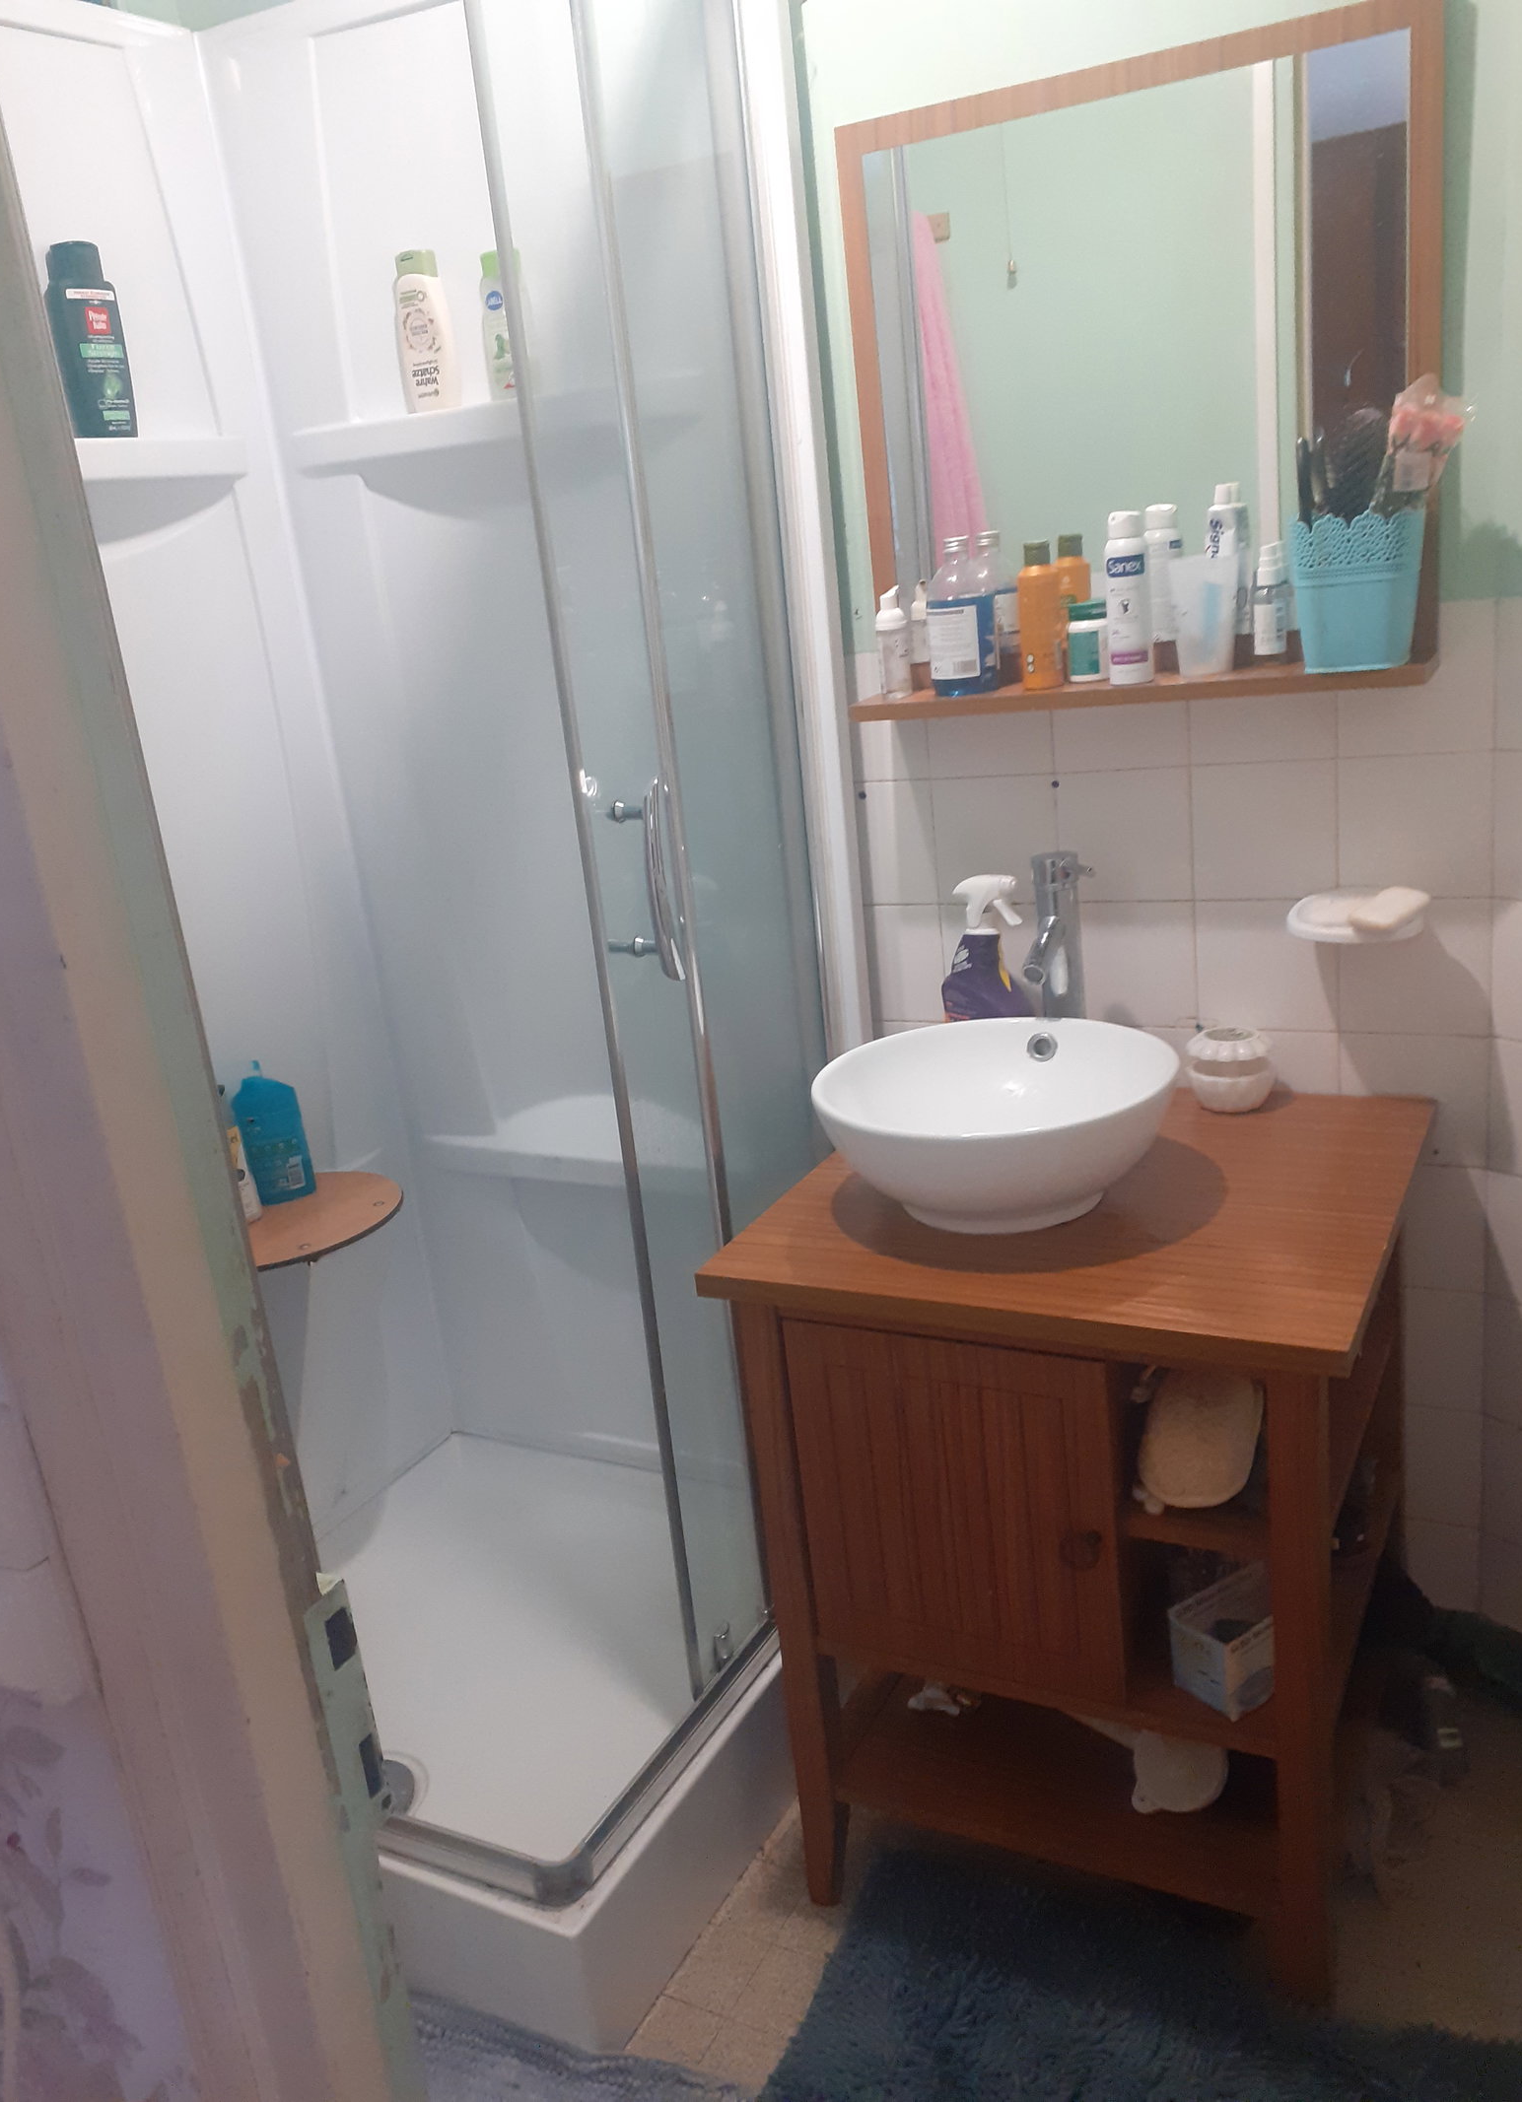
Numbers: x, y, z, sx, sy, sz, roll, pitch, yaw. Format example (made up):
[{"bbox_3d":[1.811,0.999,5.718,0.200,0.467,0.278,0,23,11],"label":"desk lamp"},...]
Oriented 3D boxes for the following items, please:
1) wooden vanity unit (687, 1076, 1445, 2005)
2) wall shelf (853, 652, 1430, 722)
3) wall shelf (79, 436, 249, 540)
[{"bbox_3d":[0.381,0.492,1.797,0.597,0.753,0.597,2,19,28],"label":"wooden vanity unit"},{"bbox_3d":[0.393,-0.383,1.734,0.597,0.018,0.130,2,19,26],"label":"wall shelf"},{"bbox_3d":[-0.813,-0.664,1.909,0.115,0.090,0.540,3,19,29],"label":"wall shelf"}]

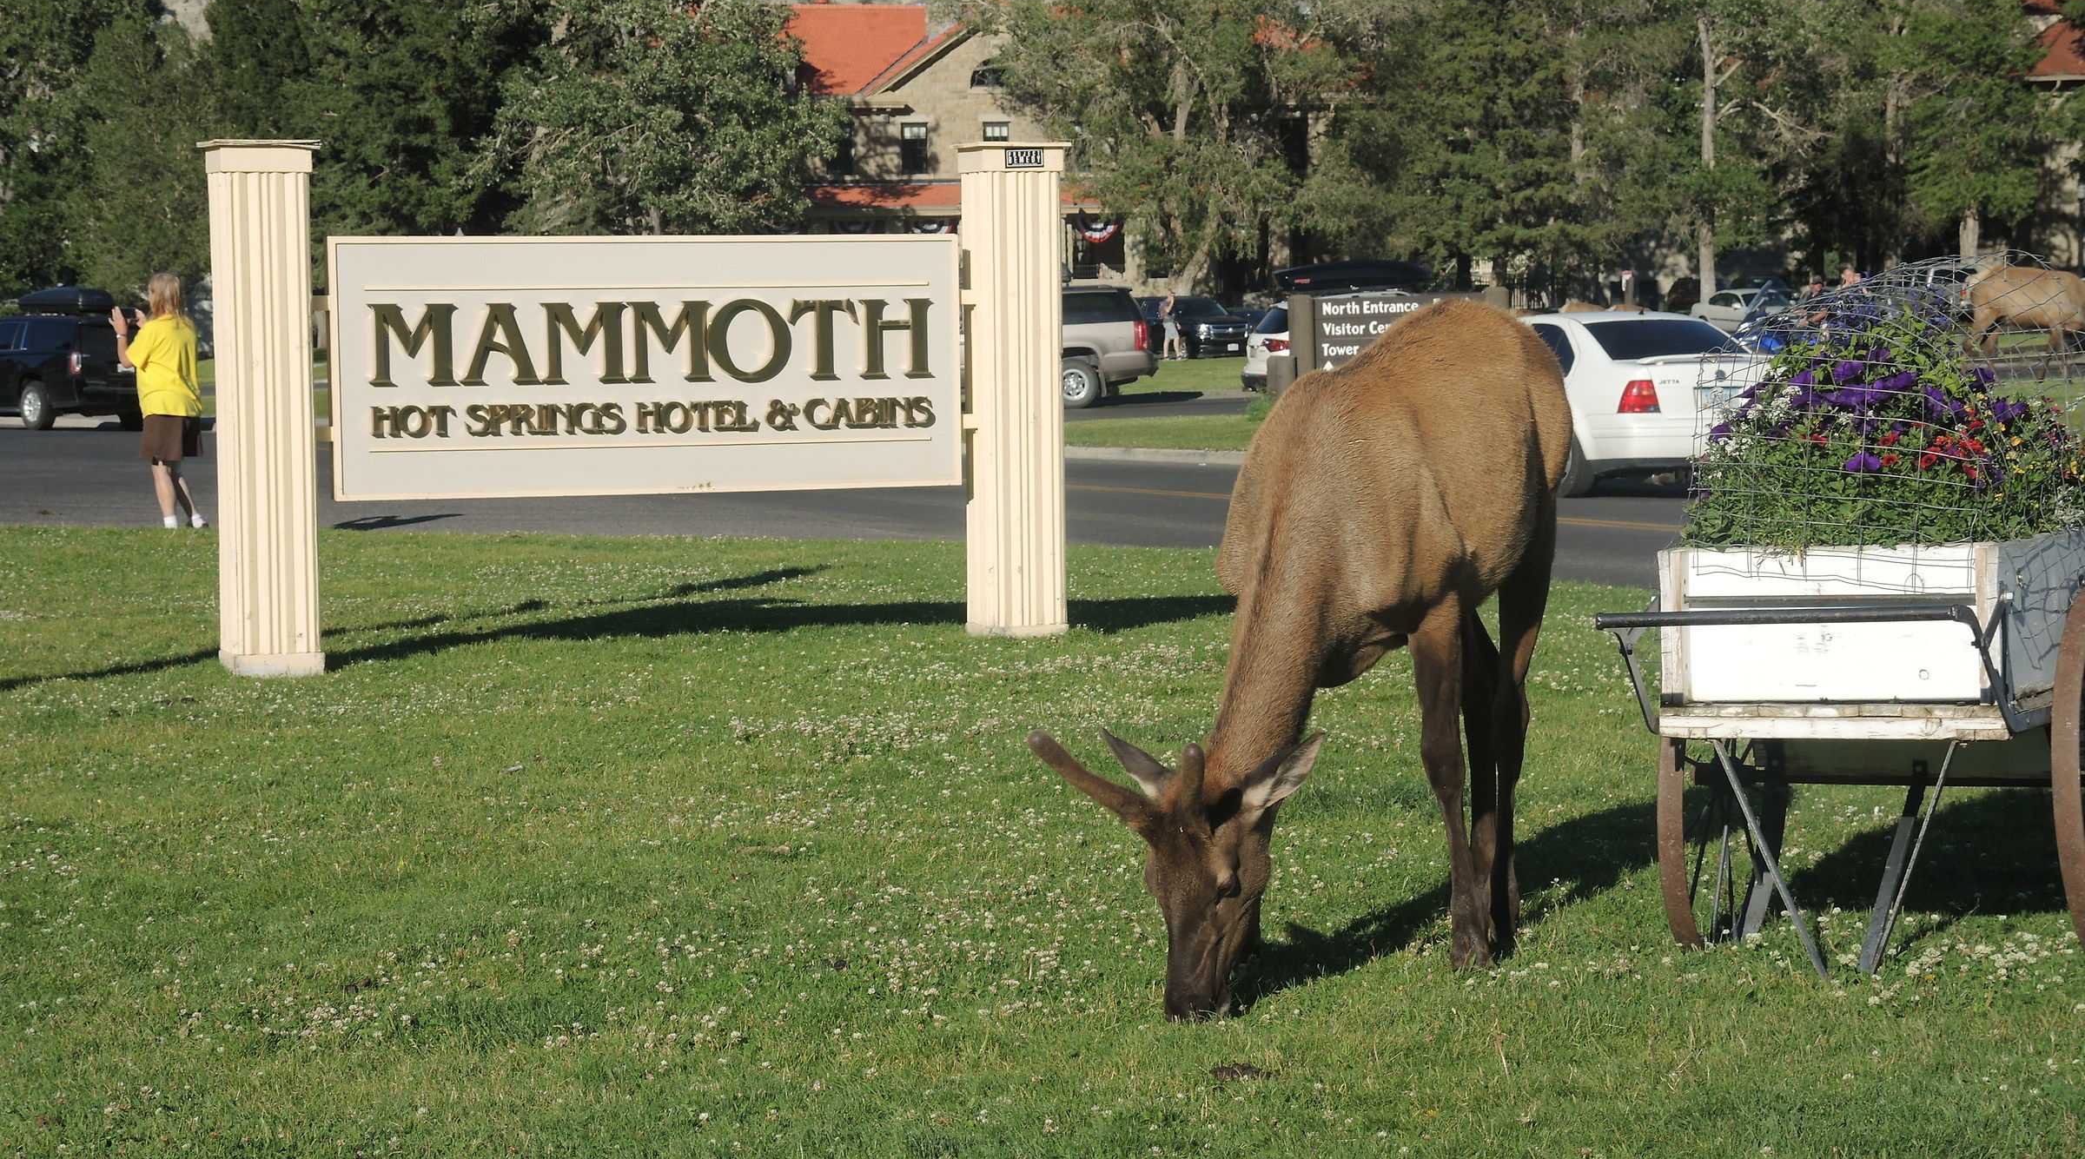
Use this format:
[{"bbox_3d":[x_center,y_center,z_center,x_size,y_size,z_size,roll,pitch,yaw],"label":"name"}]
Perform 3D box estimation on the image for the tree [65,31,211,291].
[{"bbox_3d":[-26.415,-11.573,150.000,4.200,9.449,4.200,-1,3,0],"label":"tree"}]

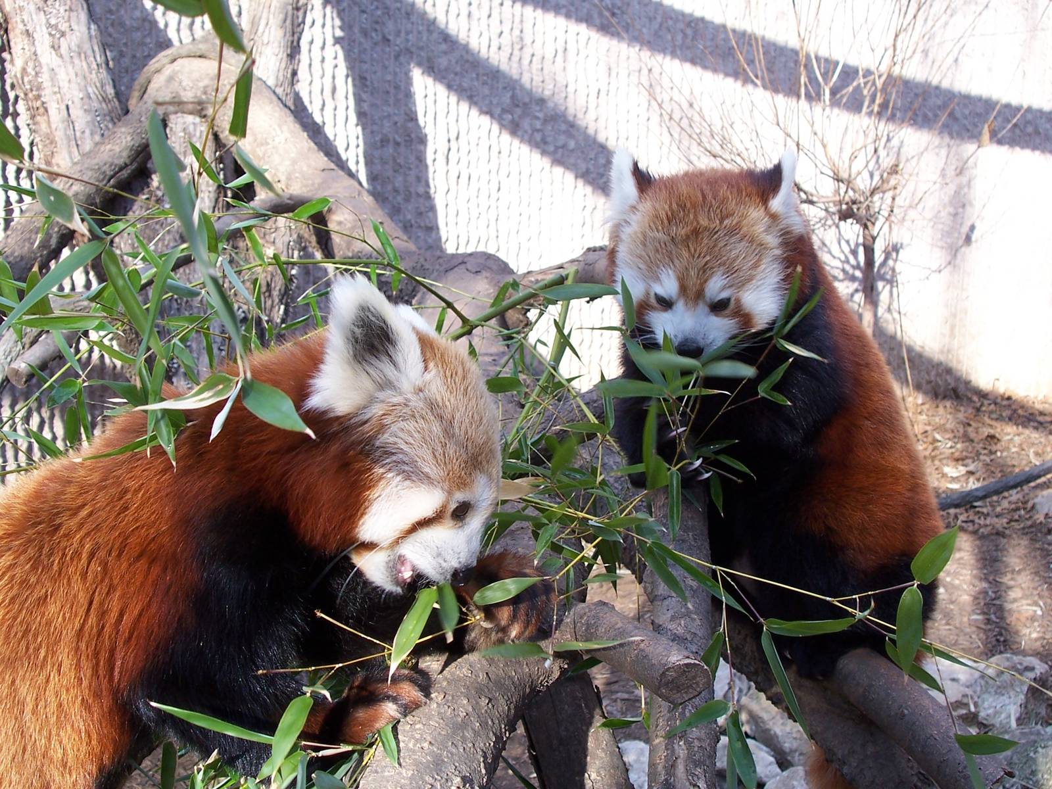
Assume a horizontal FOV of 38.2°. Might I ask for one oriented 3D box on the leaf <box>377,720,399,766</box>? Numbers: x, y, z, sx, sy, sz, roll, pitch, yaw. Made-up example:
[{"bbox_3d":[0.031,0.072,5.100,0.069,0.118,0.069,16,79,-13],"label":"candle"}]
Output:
[{"bbox_3d":[-0.100,0.254,1.100,0.012,0.005,0.042,-13,47,-21],"label":"leaf"}]

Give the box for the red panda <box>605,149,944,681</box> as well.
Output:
[{"bbox_3d":[0.237,0.008,1.450,0.230,0.480,0.310,10,14,38],"label":"red panda"}]

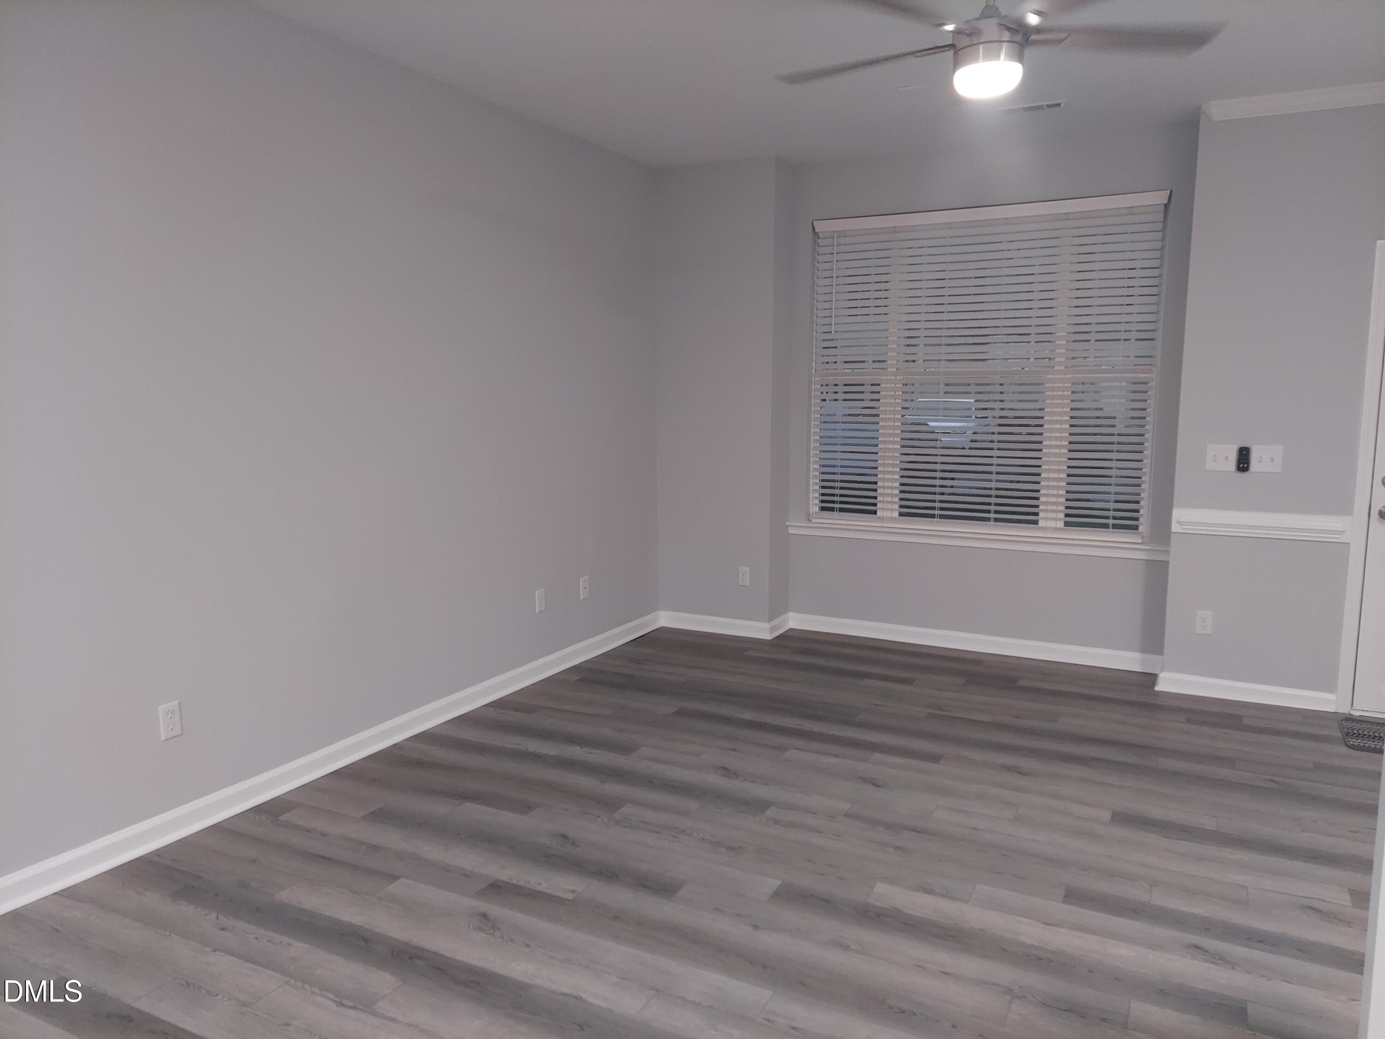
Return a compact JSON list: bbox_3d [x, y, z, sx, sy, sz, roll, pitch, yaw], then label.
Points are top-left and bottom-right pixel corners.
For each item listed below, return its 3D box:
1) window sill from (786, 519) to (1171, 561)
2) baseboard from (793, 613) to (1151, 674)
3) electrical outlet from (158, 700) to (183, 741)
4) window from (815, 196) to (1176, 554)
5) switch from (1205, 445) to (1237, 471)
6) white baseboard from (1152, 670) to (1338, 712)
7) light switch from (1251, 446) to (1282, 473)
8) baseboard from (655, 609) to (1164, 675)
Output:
[{"bbox_3d":[1.522,0.112,5.384,2.076,0.076,0.100,4,9,27],"label":"window sill"},{"bbox_3d":[1.514,0.688,5.447,2.076,0.093,0.020,4,9,27],"label":"baseboard"},{"bbox_3d":[-1.677,0.650,3.093,0.008,0.115,0.071,4,9,27],"label":"electrical outlet"},{"bbox_3d":[1.539,-0.802,5.280,1.859,1.761,0.100,4,9,27],"label":"window"},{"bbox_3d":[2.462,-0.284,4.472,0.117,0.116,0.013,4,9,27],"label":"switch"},{"bbox_3d":[2.601,0.811,4.541,0.742,0.093,0.020,4,9,27],"label":"white baseboard"},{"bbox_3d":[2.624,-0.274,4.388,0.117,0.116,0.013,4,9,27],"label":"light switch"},{"bbox_3d":[1.124,0.684,5.476,2.795,0.093,0.328,4,9,27],"label":"baseboard"}]

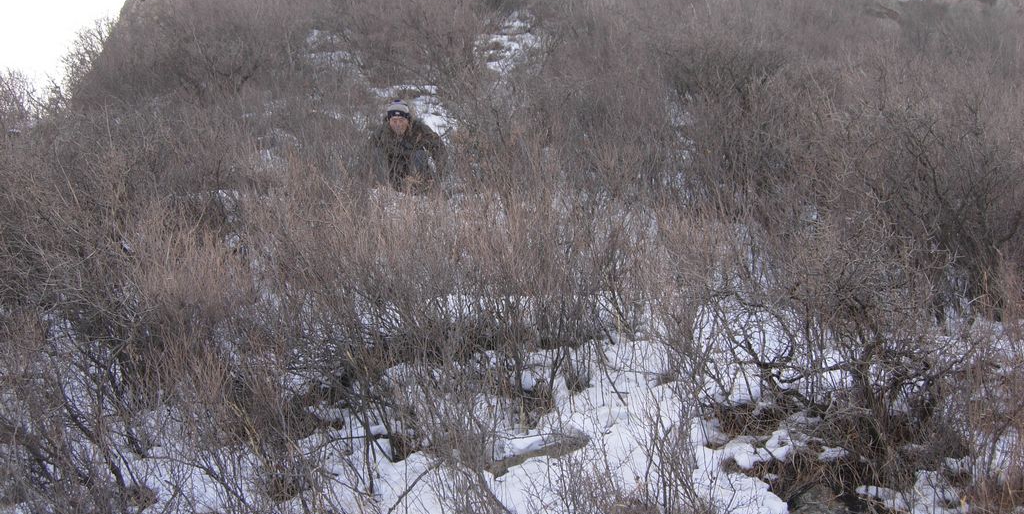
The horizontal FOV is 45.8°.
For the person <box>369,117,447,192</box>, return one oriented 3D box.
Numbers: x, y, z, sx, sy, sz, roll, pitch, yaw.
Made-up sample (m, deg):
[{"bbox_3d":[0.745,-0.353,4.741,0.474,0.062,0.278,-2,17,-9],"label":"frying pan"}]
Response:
[{"bbox_3d":[-0.883,-0.935,10.400,0.650,0.860,0.680,0,-5,-2],"label":"person"}]

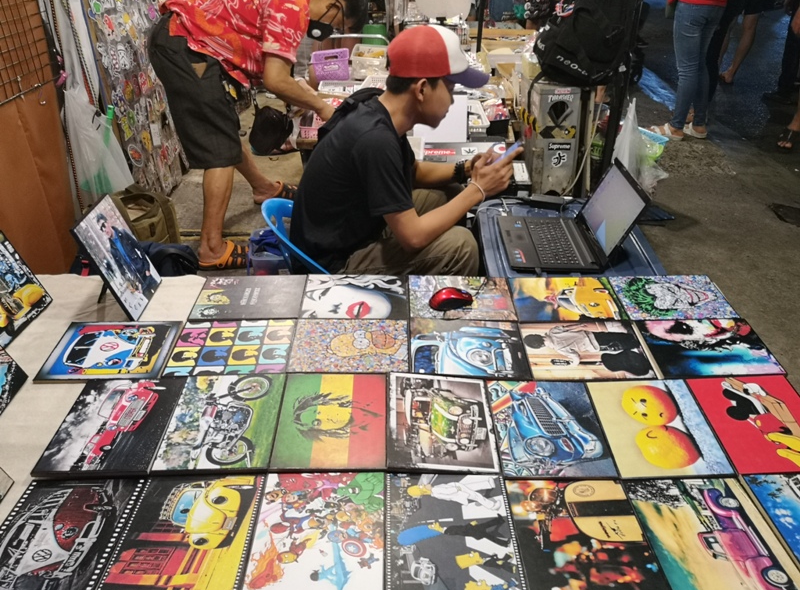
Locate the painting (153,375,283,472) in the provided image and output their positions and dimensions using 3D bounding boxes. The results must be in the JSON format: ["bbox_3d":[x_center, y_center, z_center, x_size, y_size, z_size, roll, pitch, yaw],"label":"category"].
[{"bbox_3d":[-0.338,0.245,1.255,0.203,0.016,0.258,-1,32,-1],"label":"painting"}]

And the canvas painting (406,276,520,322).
[{"bbox_3d":[0.152,0.013,1.625,0.258,0.016,0.203,0,32,0],"label":"canvas painting"}]

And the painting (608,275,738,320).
[{"bbox_3d":[0.663,0.010,1.581,0.254,0.010,0.199,0,33,0],"label":"painting"}]

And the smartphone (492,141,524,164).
[{"bbox_3d":[0.300,-0.406,1.888,0.155,0.009,0.075,-37,25,21],"label":"smartphone"}]

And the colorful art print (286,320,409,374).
[{"bbox_3d":[-0.110,0.118,1.458,0.258,0.016,0.203,0,32,0],"label":"colorful art print"}]

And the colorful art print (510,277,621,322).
[{"bbox_3d":[0.411,0.014,1.624,0.258,0.016,0.203,-1,32,-1],"label":"colorful art print"}]

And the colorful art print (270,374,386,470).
[{"bbox_3d":[-0.126,0.237,1.225,0.199,0.010,0.254,0,33,-1],"label":"colorful art print"}]

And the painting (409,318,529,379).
[{"bbox_3d":[0.149,0.118,1.411,0.254,0.010,0.199,1,33,1],"label":"painting"}]

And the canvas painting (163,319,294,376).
[{"bbox_3d":[-0.363,0.117,1.413,0.254,0.010,0.199,0,33,-1],"label":"canvas painting"}]

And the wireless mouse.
[{"bbox_3d":[0.121,0.013,1.533,0.105,0.037,0.064,-18,37,-26],"label":"wireless mouse"}]

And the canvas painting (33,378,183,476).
[{"bbox_3d":[-0.546,0.249,1.248,0.203,0.016,0.258,-1,32,-1],"label":"canvas painting"}]

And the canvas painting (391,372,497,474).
[{"bbox_3d":[0.077,0.247,1.252,0.203,0.016,0.258,1,32,1],"label":"canvas painting"}]

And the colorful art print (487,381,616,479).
[{"bbox_3d":[0.275,0.247,1.209,0.199,0.010,0.254,0,33,0],"label":"colorful art print"}]

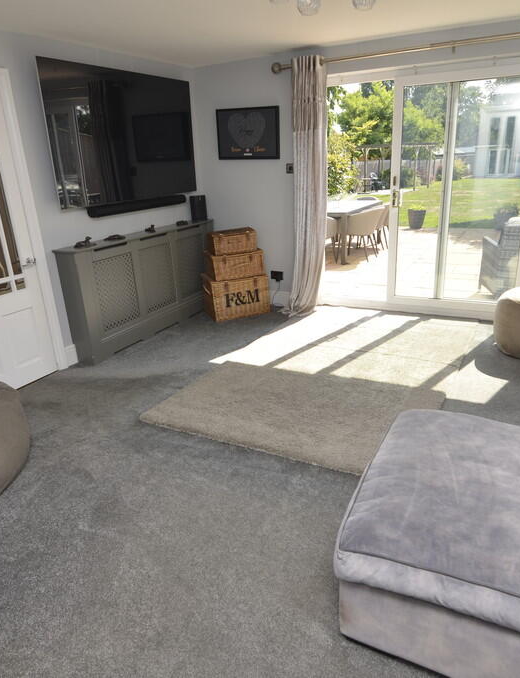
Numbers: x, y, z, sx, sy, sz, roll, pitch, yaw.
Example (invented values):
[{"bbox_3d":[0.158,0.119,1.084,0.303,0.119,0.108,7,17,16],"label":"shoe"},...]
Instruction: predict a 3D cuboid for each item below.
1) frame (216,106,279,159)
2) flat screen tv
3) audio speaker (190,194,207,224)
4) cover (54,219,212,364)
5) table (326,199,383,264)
[{"bbox_3d":[-0.132,-2.124,4.719,0.715,0.490,0.030,8,24,24],"label":"frame"},{"bbox_3d":[-1.084,-1.730,3.943,0.060,1.000,1.810,8,24,24],"label":"flat screen tv"},{"bbox_3d":[-0.660,-1.426,4.897,0.150,0.265,0.140,-13,24,-25],"label":"audio speaker"},{"bbox_3d":[-1.017,-0.582,4.397,0.200,0.910,2.020,8,24,24],"label":"cover"},{"bbox_3d":[1.252,-1.789,7.414,0.950,0.750,1.800,8,24,24],"label":"table"}]

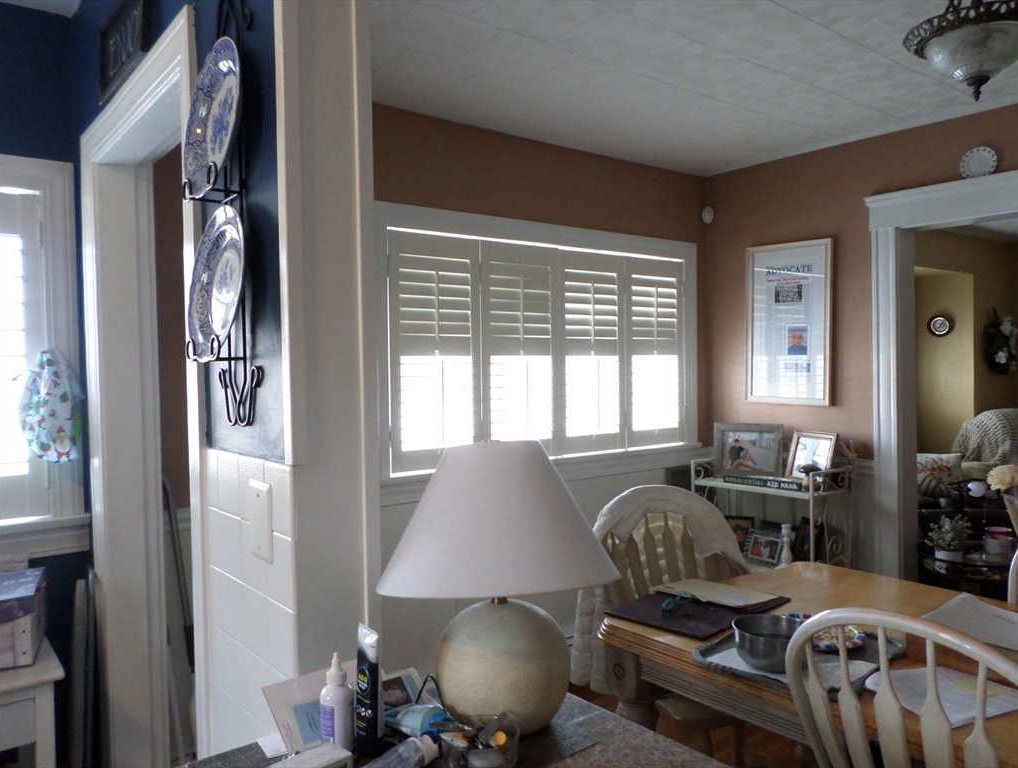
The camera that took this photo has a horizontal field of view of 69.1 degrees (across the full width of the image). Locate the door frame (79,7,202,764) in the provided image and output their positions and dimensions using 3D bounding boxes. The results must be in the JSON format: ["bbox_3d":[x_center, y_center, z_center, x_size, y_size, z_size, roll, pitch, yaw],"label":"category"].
[{"bbox_3d":[-0.824,0.353,1.799,0.160,2.106,0.971,-2,1,-40],"label":"door frame"}]

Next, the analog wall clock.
[{"bbox_3d":[3.798,-0.513,6.532,0.040,0.195,0.195,-2,1,-36],"label":"analog wall clock"}]

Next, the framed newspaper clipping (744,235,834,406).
[{"bbox_3d":[1.453,-0.316,3.872,0.030,0.833,0.470,-2,2,-41],"label":"framed newspaper clipping"}]

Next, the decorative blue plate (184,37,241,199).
[{"bbox_3d":[-0.482,-0.433,1.216,0.028,0.258,0.258,7,-5,-40],"label":"decorative blue plate"}]

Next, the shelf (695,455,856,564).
[{"bbox_3d":[1.341,0.866,3.768,0.360,0.945,0.670,-2,1,-41],"label":"shelf"}]

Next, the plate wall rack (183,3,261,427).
[{"bbox_3d":[-0.481,-0.282,1.217,0.068,0.708,0.175,-2,1,-40],"label":"plate wall rack"}]

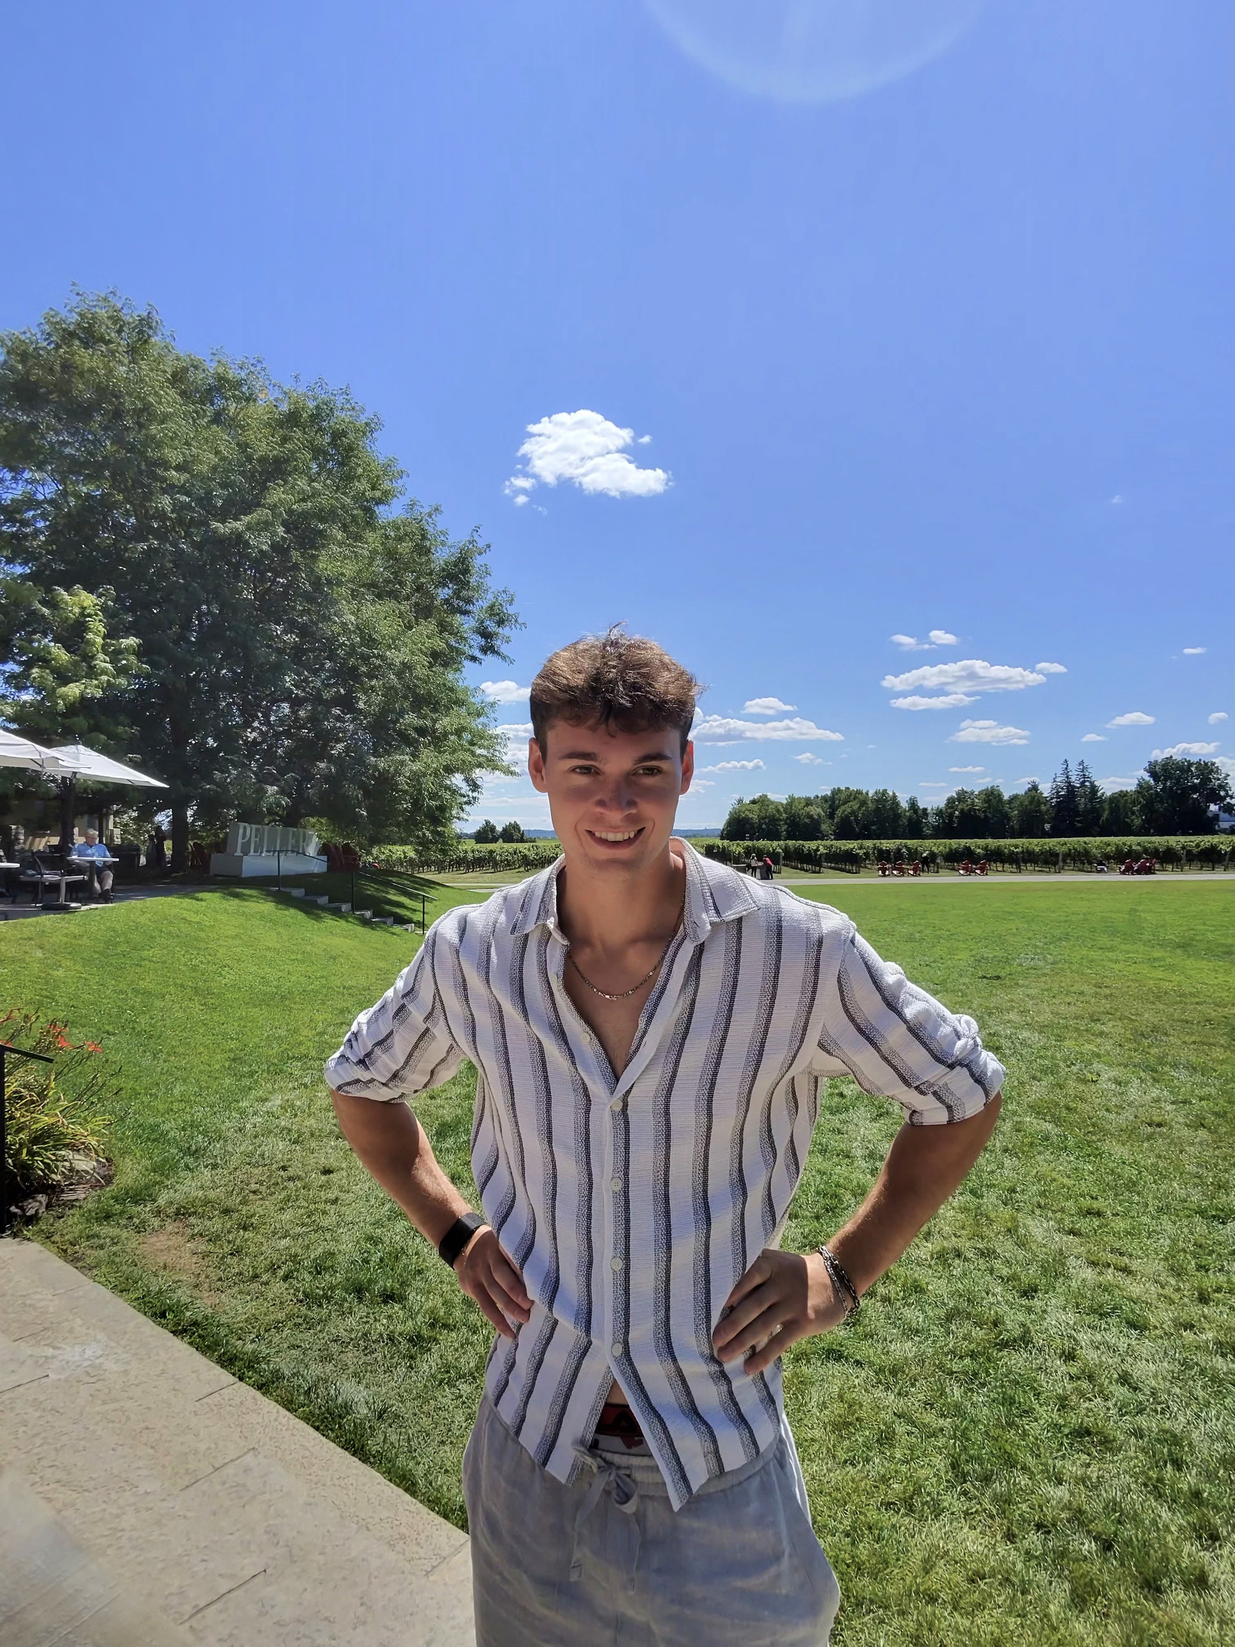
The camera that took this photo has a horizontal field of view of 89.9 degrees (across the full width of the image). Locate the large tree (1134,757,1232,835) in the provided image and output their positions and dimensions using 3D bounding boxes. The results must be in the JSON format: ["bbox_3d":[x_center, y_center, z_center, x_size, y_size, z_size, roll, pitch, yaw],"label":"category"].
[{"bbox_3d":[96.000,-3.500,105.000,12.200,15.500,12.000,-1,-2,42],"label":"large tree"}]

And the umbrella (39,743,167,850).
[{"bbox_3d":[-10.600,-0.110,12.200,2.200,2.900,2.200,0,-1,-3],"label":"umbrella"}]

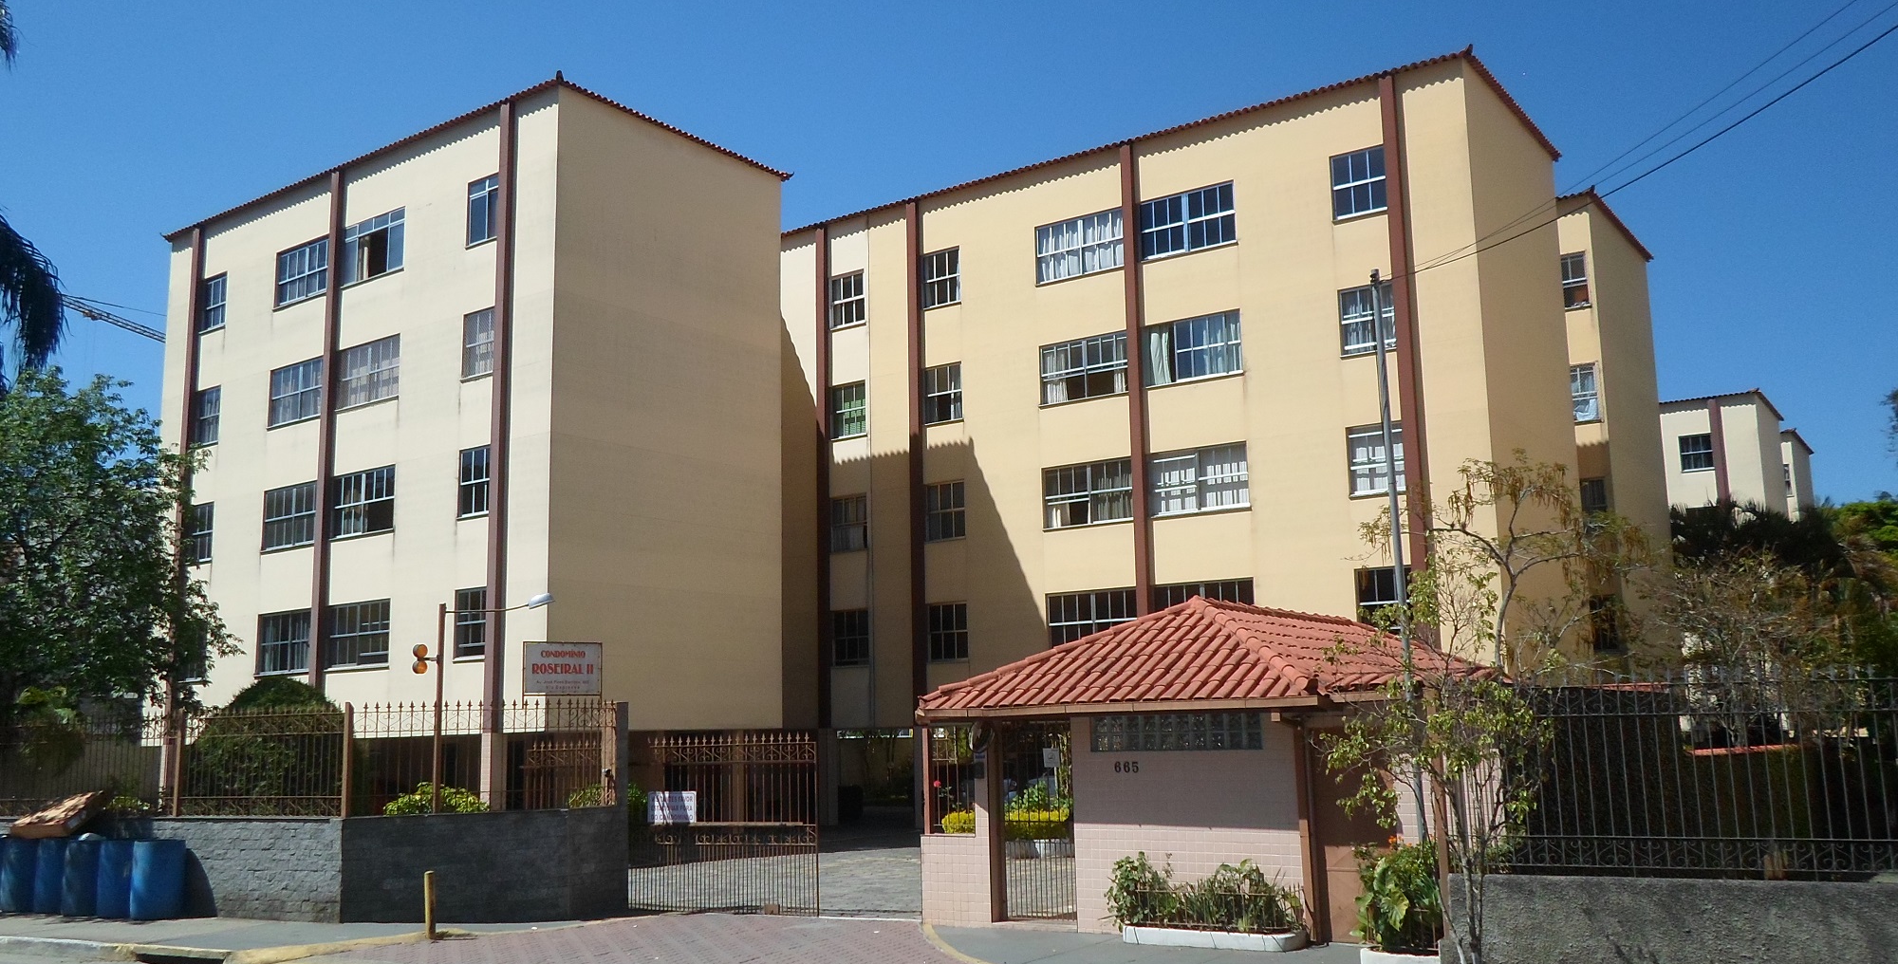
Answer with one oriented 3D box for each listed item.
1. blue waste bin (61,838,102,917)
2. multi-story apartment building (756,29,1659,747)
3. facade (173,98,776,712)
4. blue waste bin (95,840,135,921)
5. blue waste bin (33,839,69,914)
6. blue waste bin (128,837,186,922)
[{"bbox_3d":[-10.997,5.098,19.072,0.620,0.940,0.620,-6,-11,28],"label":"blue waste bin"},{"bbox_3d":[8.227,0.865,36.830,14.984,14.294,15.957,-8,-11,34],"label":"multi-story apartment building"},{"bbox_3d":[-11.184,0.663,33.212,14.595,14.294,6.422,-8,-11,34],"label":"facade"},{"bbox_3d":[-10.424,5.037,18.771,0.620,0.940,0.620,-6,-11,28],"label":"blue waste bin"},{"bbox_3d":[-11.570,5.159,19.373,0.620,0.940,0.620,-6,-11,28],"label":"blue waste bin"},{"bbox_3d":[-9.851,4.975,18.470,0.620,0.940,0.620,-6,-11,28],"label":"blue waste bin"}]

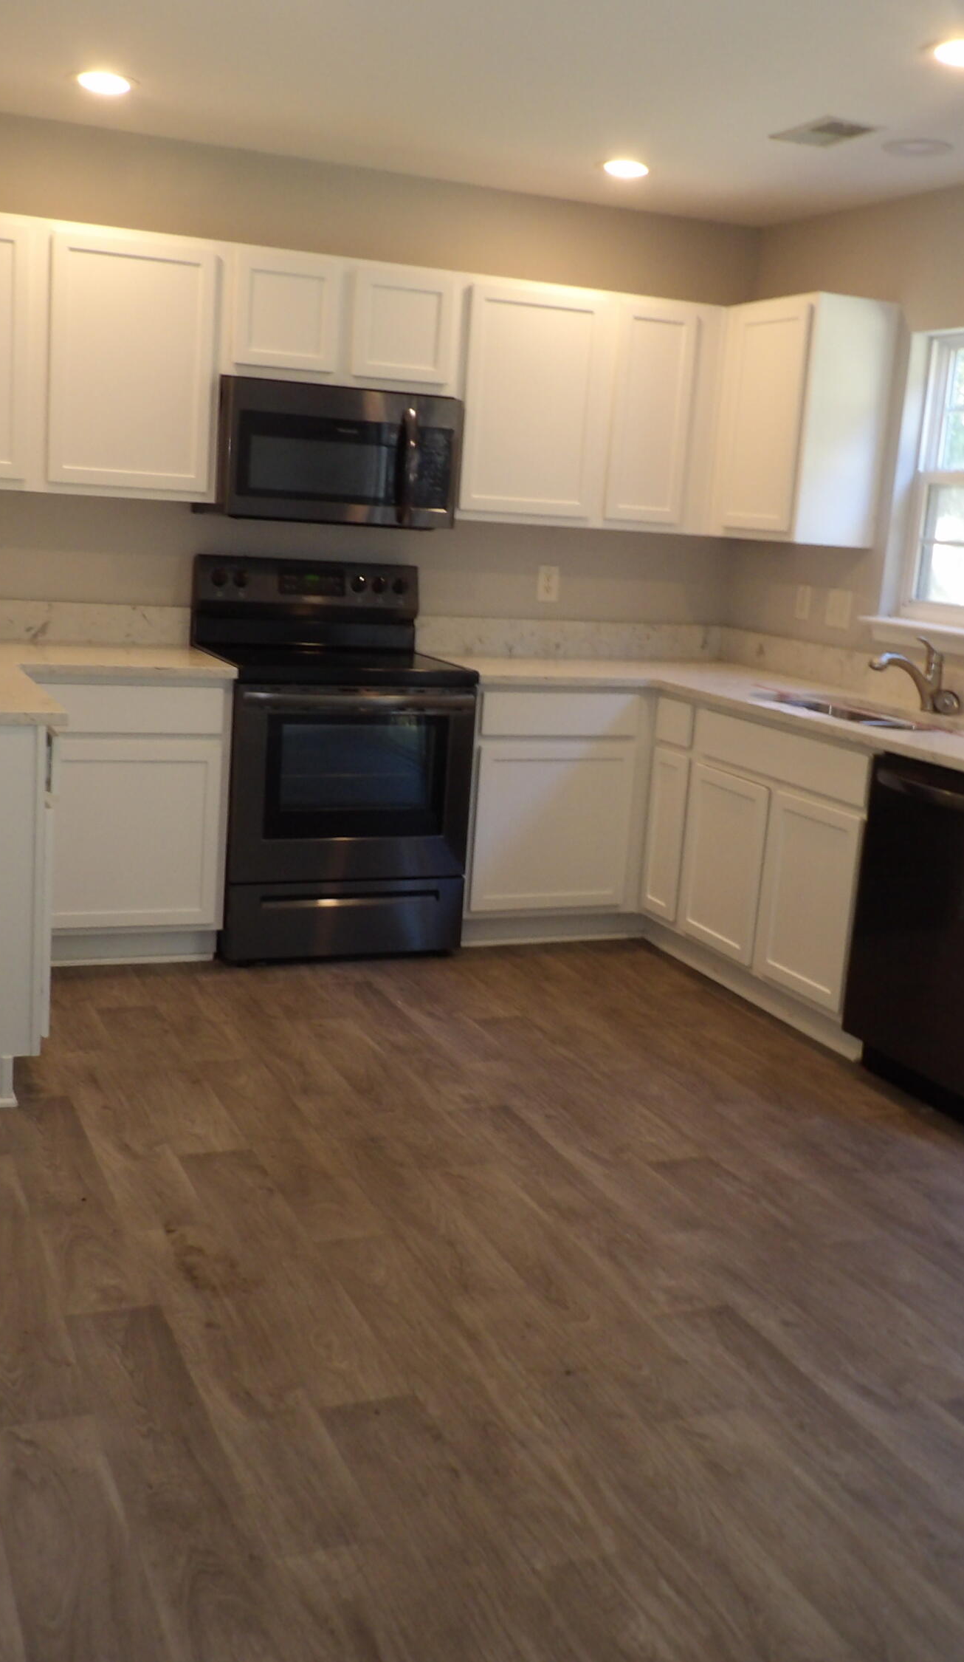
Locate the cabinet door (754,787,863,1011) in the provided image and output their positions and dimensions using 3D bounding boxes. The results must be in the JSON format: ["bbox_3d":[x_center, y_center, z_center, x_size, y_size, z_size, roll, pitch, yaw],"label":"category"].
[{"bbox_3d":[0.911,0.188,4.288,0.020,0.545,0.405,-1,13,-23],"label":"cabinet door"}]

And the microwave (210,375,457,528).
[{"bbox_3d":[-0.478,-1.179,4.838,0.750,0.405,0.415,-1,13,-23],"label":"microwave"}]

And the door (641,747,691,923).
[{"bbox_3d":[0.602,0.014,4.997,0.020,0.544,0.214,-1,13,-23],"label":"door"}]

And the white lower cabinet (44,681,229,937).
[{"bbox_3d":[-1.132,-0.124,4.684,0.582,0.773,0.630,-1,13,-24],"label":"white lower cabinet"}]

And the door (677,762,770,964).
[{"bbox_3d":[0.740,0.093,4.681,0.020,0.545,0.409,-1,13,-23],"label":"door"}]

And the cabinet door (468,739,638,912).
[{"bbox_3d":[0.228,-0.014,4.988,0.546,0.546,0.020,-1,13,-23],"label":"cabinet door"}]

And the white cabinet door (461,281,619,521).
[{"bbox_3d":[0.183,-1.379,4.985,0.511,0.691,0.020,-1,13,-23],"label":"white cabinet door"}]

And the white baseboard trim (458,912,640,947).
[{"bbox_3d":[0.227,0.329,5.155,0.730,0.100,0.020,-1,13,-24],"label":"white baseboard trim"}]

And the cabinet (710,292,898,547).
[{"bbox_3d":[1.040,-1.340,5.076,0.325,0.755,0.529,-1,13,-24],"label":"cabinet"}]

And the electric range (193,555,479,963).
[{"bbox_3d":[-0.485,-0.233,4.905,0.762,1.200,0.675,-1,13,-23],"label":"electric range"}]

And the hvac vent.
[{"bbox_3d":[0.907,-1.831,4.046,0.190,0.019,0.282,-1,13,-23],"label":"hvac vent"}]

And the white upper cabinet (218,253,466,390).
[{"bbox_3d":[-0.467,-1.571,4.798,0.768,0.376,0.322,-1,13,-23],"label":"white upper cabinet"}]

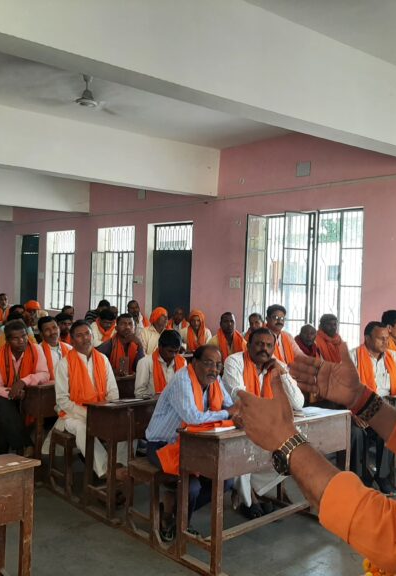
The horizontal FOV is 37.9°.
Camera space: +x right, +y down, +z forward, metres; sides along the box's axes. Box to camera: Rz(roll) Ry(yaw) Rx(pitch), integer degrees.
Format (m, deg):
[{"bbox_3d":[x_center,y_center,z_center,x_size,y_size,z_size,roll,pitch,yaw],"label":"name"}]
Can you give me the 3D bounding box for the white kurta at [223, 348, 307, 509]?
[{"bbox_3d":[0.393,0.913,3.923,0.520,0.980,0.580,1,2,-22],"label":"white kurta"}]

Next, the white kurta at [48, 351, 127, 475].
[{"bbox_3d":[-0.804,0.875,4.088,0.500,0.900,0.560,1,2,-28],"label":"white kurta"}]

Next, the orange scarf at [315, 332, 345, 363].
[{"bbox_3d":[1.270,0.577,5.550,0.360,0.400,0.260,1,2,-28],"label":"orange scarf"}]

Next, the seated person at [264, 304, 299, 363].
[{"bbox_3d":[0.782,0.884,5.600,0.520,1.340,0.750,1,1,-32],"label":"seated person"}]

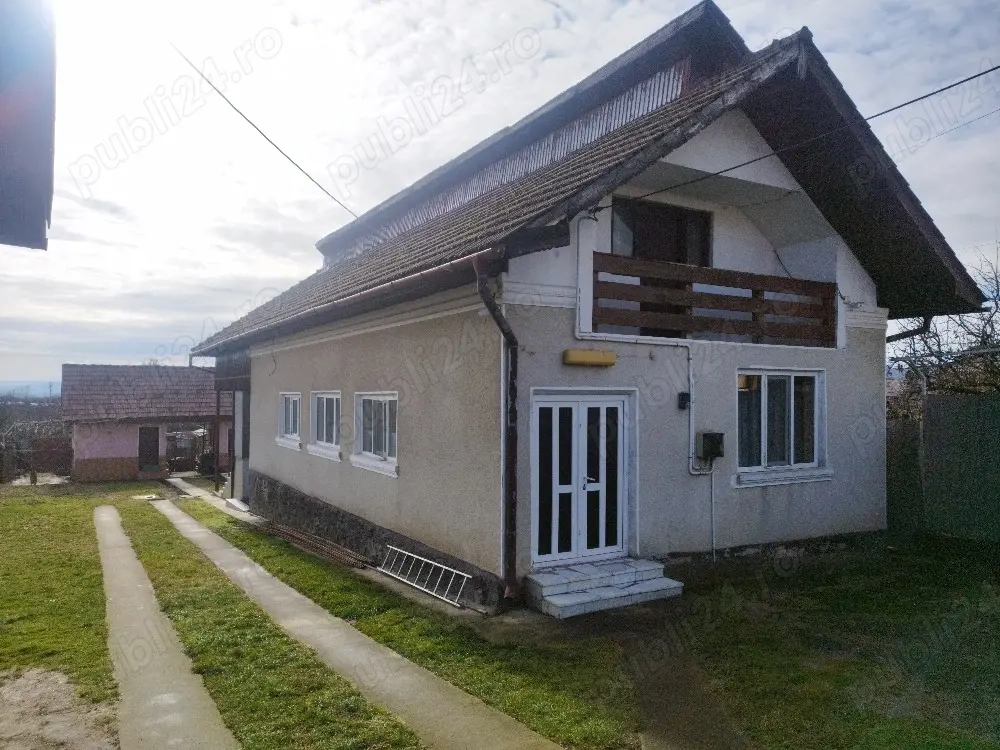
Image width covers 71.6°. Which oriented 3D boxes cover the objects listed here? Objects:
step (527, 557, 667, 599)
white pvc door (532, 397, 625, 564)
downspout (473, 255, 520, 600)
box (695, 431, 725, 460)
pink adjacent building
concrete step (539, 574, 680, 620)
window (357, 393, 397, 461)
[{"bbox_3d":[1.080,2.327,8.007,1.755,0.125,0.505,1,-2,-31],"label":"step"},{"bbox_3d":[0.943,1.256,8.473,1.600,2.040,0.100,1,-2,-31],"label":"white pvc door"},{"bbox_3d":[-0.028,0.589,7.526,0.580,3.740,0.220,1,-2,-31],"label":"downspout"},{"bbox_3d":[2.838,0.948,9.309,0.410,0.315,0.120,1,-2,-31],"label":"box"},{"bbox_3d":[-13.935,1.923,29.451,7.900,4.520,4.900,1,-2,-31],"label":"pink adjacent building"},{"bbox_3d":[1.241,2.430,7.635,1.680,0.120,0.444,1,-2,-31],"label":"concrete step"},{"bbox_3d":[-1.897,0.823,11.135,0.100,1.040,1.860,1,-2,-31],"label":"window"}]

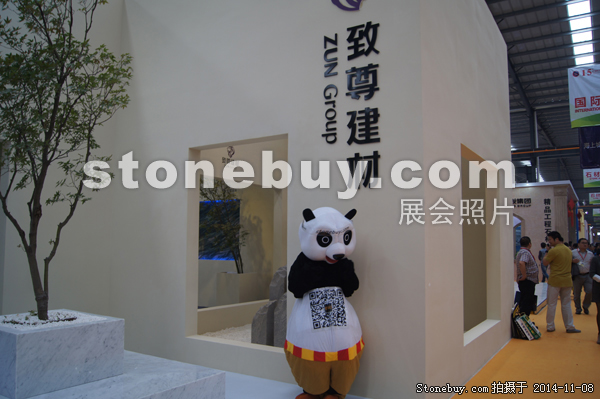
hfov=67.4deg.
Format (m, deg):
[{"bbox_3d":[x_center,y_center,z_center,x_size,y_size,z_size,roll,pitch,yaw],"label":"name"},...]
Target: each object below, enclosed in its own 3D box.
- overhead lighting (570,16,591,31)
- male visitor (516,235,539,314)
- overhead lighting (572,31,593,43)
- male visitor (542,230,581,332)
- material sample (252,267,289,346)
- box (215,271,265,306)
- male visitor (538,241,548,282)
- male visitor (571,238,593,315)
[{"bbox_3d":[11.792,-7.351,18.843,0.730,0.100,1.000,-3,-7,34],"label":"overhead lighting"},{"bbox_3d":[4.787,1.631,9.486,0.450,1.682,0.550,2,-6,-10],"label":"male visitor"},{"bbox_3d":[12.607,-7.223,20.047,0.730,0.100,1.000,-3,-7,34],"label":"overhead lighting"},{"bbox_3d":[4.610,1.444,7.969,0.580,1.750,0.450,1,-6,-8],"label":"male visitor"},{"bbox_3d":[-0.163,1.219,5.228,0.550,0.850,0.600,-3,-7,34],"label":"material sample"},{"bbox_3d":[-1.196,1.851,8.829,0.570,0.800,0.600,-3,-7,34],"label":"box"},{"bbox_3d":[10.187,2.638,18.839,0.450,1.640,0.500,5,-7,-40],"label":"male visitor"},{"bbox_3d":[6.302,1.712,10.082,0.580,1.669,0.450,-2,-6,27],"label":"male visitor"}]

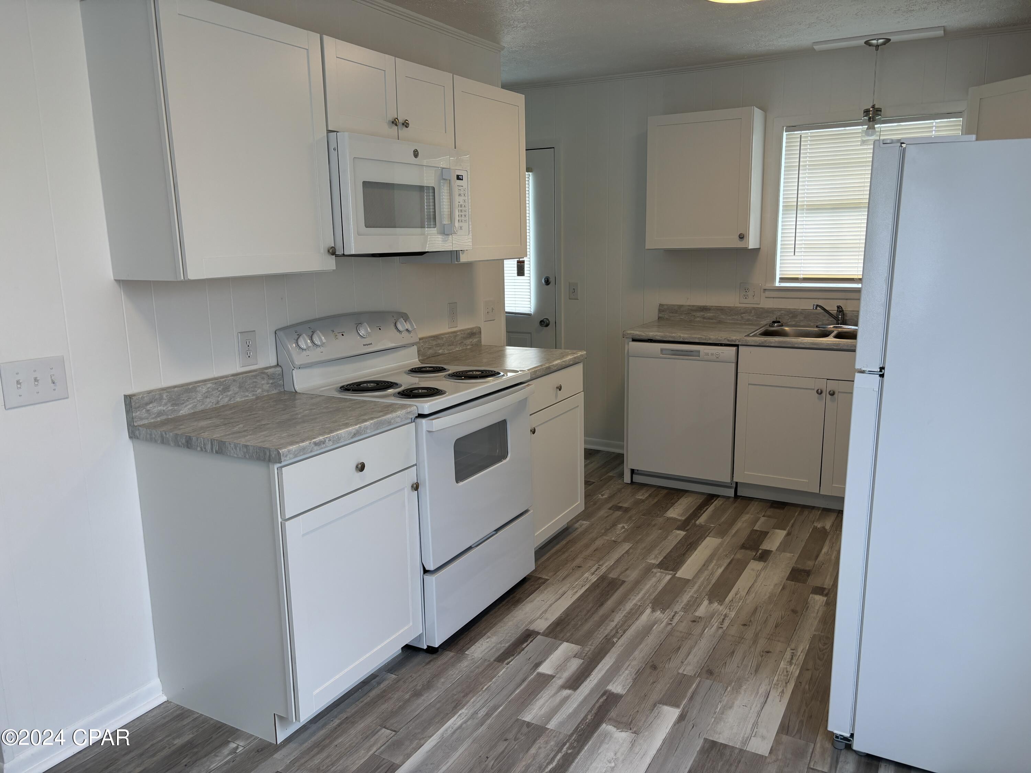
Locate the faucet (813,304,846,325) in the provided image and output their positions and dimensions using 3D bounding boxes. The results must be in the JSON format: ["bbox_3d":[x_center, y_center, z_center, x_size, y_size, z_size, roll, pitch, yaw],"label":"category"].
[{"bbox_3d":[1.760,-0.398,4.341,0.225,0.125,0.060,-6,12,-22],"label":"faucet"}]

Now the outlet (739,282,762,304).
[{"bbox_3d":[1.421,-0.561,4.687,0.120,0.118,0.010,5,12,29],"label":"outlet"}]

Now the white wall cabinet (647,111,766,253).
[{"bbox_3d":[1.112,-1.192,4.534,0.603,0.764,0.325,5,12,29],"label":"white wall cabinet"}]

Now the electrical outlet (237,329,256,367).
[{"bbox_3d":[-0.945,-0.133,2.739,0.008,0.118,0.072,5,12,29],"label":"electrical outlet"}]

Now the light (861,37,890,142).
[{"bbox_3d":[1.866,-1.528,4.033,0.127,0.515,0.127,5,12,29],"label":"light"}]

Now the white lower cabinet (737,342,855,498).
[{"bbox_3d":[1.748,0.178,4.280,0.906,0.868,0.612,5,12,29],"label":"white lower cabinet"}]

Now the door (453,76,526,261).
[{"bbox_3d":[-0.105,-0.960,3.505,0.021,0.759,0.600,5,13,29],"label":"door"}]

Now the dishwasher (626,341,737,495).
[{"bbox_3d":[1.072,0.135,4.630,0.610,0.866,0.598,5,12,29],"label":"dishwasher"}]

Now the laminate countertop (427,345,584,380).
[{"bbox_3d":[-0.077,-0.126,3.630,0.630,0.041,0.605,5,12,29],"label":"laminate countertop"}]

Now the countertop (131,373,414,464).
[{"bbox_3d":[-0.746,0.065,2.450,0.630,0.132,0.608,5,12,29],"label":"countertop"}]

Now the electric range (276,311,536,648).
[{"bbox_3d":[-0.381,0.304,3.096,0.690,1.166,0.757,5,12,29],"label":"electric range"}]

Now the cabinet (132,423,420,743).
[{"bbox_3d":[-0.746,0.561,2.562,0.630,0.878,0.599,5,12,29],"label":"cabinet"}]

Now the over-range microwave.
[{"bbox_3d":[-0.529,-0.707,2.947,0.410,0.404,0.756,5,12,29],"label":"over-range microwave"}]

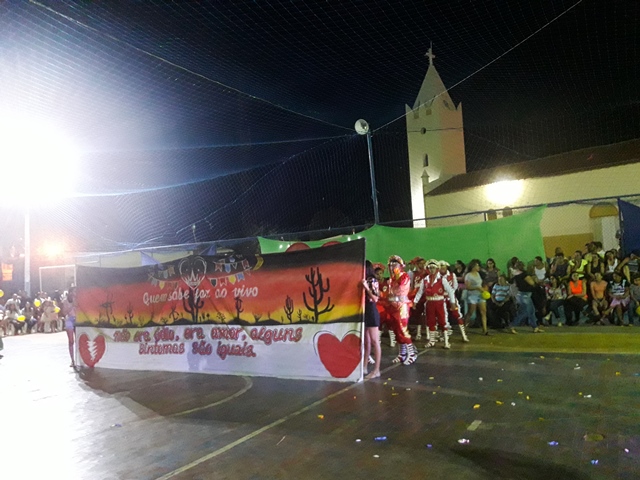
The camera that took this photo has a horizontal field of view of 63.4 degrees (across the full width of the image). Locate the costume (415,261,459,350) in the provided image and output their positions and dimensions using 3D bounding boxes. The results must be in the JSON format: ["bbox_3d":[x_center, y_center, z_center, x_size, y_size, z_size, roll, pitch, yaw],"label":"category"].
[{"bbox_3d":[2.264,1.251,10.238,0.820,1.710,0.420,-4,-5,12],"label":"costume"}]

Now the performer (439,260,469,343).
[{"bbox_3d":[2.811,1.295,11.016,0.620,1.690,0.450,-4,-5,17],"label":"performer"}]

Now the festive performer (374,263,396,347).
[{"bbox_3d":[1.333,1.367,10.953,0.520,1.690,0.420,-3,-5,6],"label":"festive performer"}]

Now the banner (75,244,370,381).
[{"bbox_3d":[-2.057,1.217,8.578,5.960,1.960,0.100,-5,-5,28],"label":"banner"}]

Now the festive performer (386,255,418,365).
[{"bbox_3d":[1.356,1.165,8.701,0.470,1.730,0.500,0,-6,-35],"label":"festive performer"}]

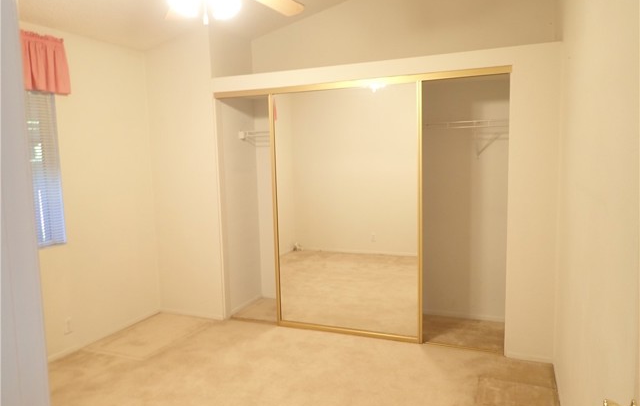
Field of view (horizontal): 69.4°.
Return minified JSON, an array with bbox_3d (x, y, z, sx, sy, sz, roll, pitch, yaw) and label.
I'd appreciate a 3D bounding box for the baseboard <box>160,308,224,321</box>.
[{"bbox_3d":[-1.234,1.069,4.435,0.733,0.045,0.013,1,6,23],"label":"baseboard"}]

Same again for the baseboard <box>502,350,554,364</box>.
[{"bbox_3d":[1.497,1.102,3.318,0.315,0.045,0.013,1,6,23],"label":"baseboard"}]

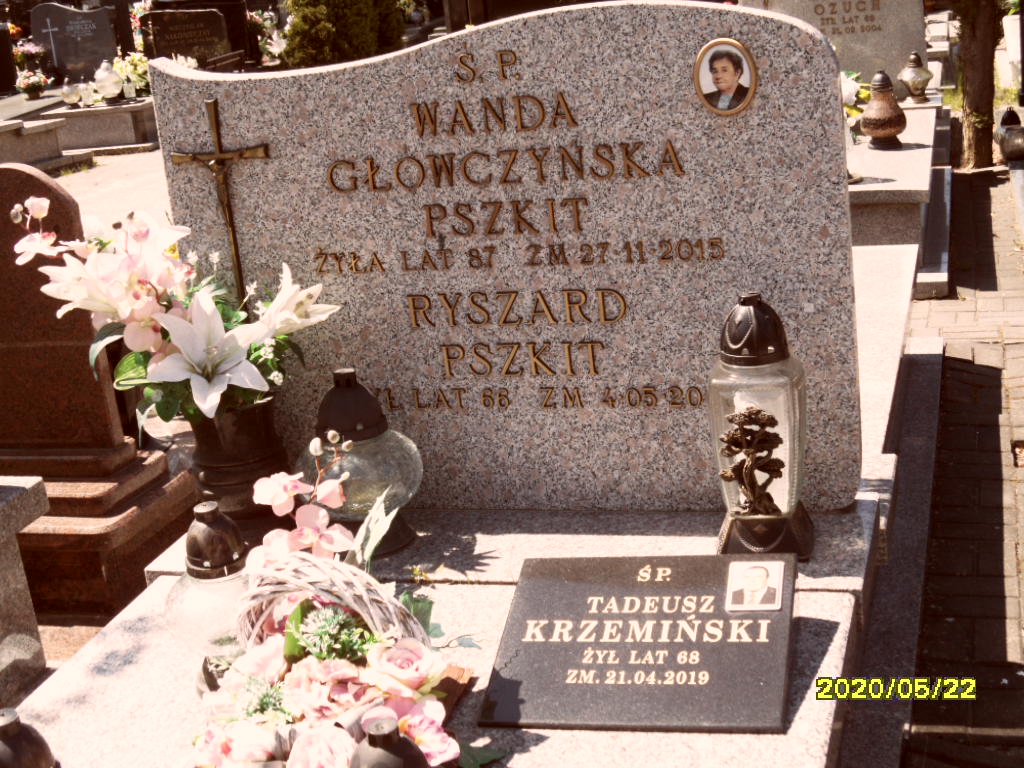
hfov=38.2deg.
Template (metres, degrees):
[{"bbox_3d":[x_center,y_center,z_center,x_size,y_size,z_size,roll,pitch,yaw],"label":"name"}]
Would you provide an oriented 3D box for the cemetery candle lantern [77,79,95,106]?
[{"bbox_3d":[-2.723,-1.858,9.411,0.104,0.172,0.104,-1,21,18],"label":"cemetery candle lantern"}]

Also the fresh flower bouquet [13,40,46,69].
[{"bbox_3d":[-3.863,-2.608,11.771,0.262,0.240,0.229,-1,21,18],"label":"fresh flower bouquet"}]

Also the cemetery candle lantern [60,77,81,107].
[{"bbox_3d":[-2.852,-1.880,9.508,0.125,0.180,0.125,-1,21,18],"label":"cemetery candle lantern"}]

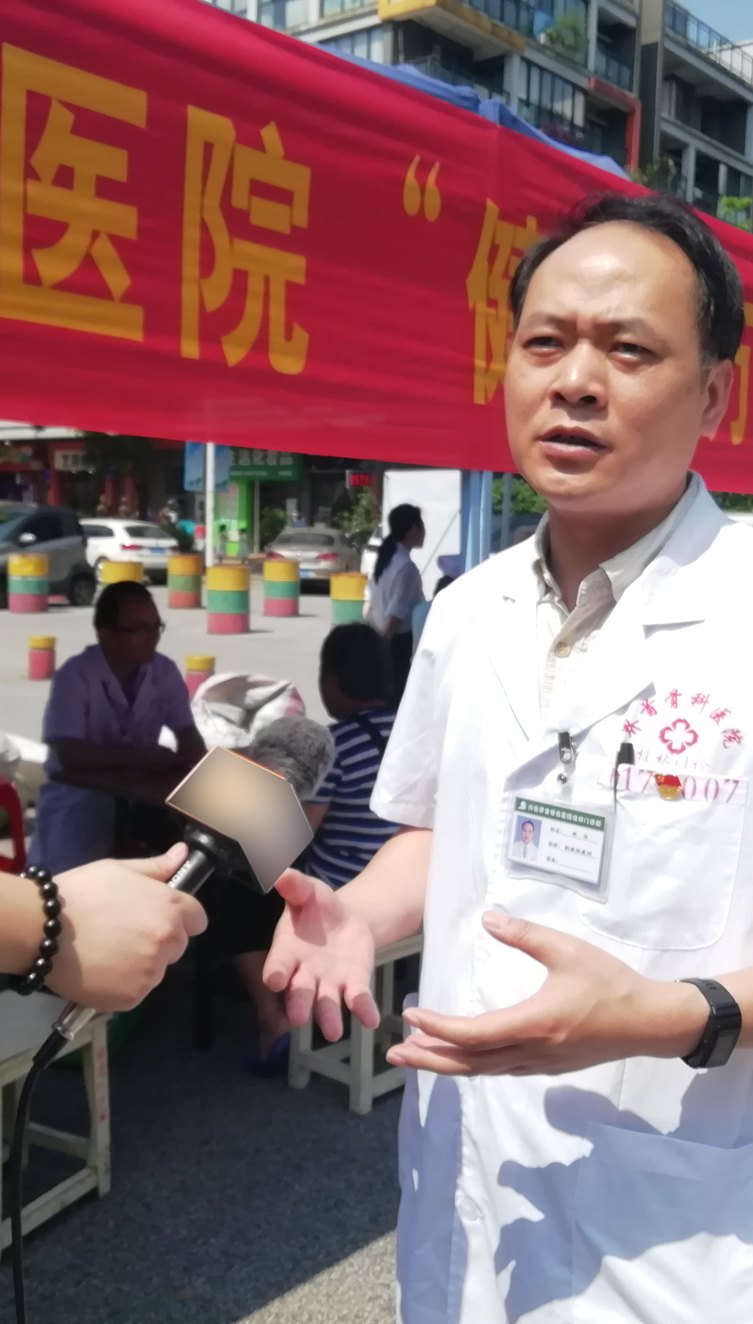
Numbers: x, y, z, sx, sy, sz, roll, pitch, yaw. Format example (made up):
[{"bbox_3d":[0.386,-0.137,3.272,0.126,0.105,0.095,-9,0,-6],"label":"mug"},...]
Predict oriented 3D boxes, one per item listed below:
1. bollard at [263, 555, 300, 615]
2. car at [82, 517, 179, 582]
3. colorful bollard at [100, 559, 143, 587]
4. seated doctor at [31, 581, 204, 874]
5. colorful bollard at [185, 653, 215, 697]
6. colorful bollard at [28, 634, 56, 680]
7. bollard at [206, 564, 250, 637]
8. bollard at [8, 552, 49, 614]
[{"bbox_3d":[-1.513,-1.182,21.256,0.580,0.880,0.580,1,6,-4],"label":"bollard"},{"bbox_3d":[-6.518,-2.576,30.365,4.450,1.490,1.800,6,7,37],"label":"car"},{"bbox_3d":[-3.484,-0.920,18.256,0.580,0.880,0.580,0,6,-11],"label":"colorful bollard"},{"bbox_3d":[-0.749,0.381,3.907,0.570,1.270,0.700,-5,8,-45],"label":"seated doctor"},{"bbox_3d":[-1.426,0.126,10.750,0.245,0.375,0.245,2,6,0],"label":"colorful bollard"},{"bbox_3d":[-2.999,-0.036,11.900,0.245,0.375,0.245,2,6,0],"label":"colorful bollard"},{"bbox_3d":[-1.985,-0.859,17.800,0.590,0.880,0.590,2,6,0],"label":"bollard"},{"bbox_3d":[-5.306,-1.157,20.256,0.580,0.880,0.580,0,6,-15],"label":"bollard"}]

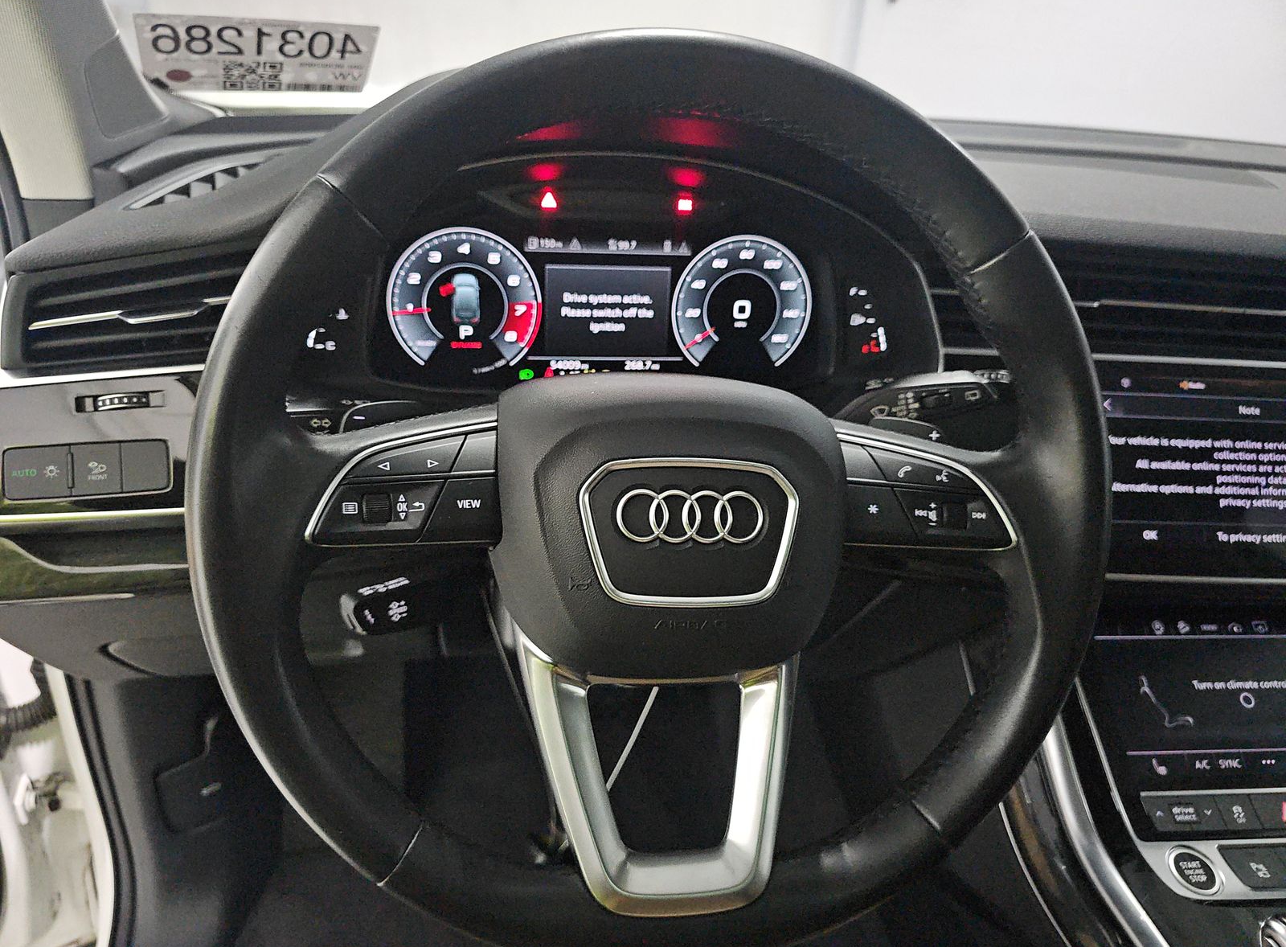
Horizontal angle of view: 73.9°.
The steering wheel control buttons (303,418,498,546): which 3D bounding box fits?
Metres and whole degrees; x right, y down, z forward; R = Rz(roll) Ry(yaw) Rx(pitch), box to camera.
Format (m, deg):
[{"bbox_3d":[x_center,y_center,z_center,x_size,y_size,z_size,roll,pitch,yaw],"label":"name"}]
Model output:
[{"bbox_3d":[-0.095,0.003,0.346,0.075,0.055,0.019,1,-14,-17],"label":"steering wheel control buttons"}]

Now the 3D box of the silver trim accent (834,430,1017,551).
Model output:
[{"bbox_3d":[0.125,0.006,0.385,0.080,0.054,0.021,2,-8,5],"label":"silver trim accent"}]

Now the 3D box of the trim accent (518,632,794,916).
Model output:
[{"bbox_3d":[0.013,0.128,0.367,0.124,0.036,0.110,1,71,-10],"label":"trim accent"}]

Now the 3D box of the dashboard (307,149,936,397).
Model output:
[{"bbox_3d":[-0.017,-0.121,0.554,0.420,0.150,0.080,-1,2,-10],"label":"dashboard"}]

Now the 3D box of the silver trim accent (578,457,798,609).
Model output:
[{"bbox_3d":[0.019,0.025,0.346,0.090,0.061,0.012,1,8,-10],"label":"silver trim accent"}]

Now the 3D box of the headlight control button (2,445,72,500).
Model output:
[{"bbox_3d":[-0.322,0.000,0.459,0.032,0.026,0.010,-4,2,-10],"label":"headlight control button"}]

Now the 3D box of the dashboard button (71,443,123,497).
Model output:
[{"bbox_3d":[-0.295,-0.002,0.464,0.025,0.027,0.010,-4,2,-10],"label":"dashboard button"}]

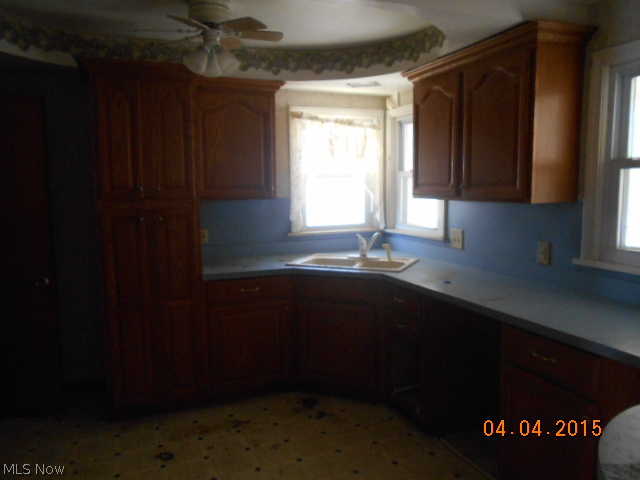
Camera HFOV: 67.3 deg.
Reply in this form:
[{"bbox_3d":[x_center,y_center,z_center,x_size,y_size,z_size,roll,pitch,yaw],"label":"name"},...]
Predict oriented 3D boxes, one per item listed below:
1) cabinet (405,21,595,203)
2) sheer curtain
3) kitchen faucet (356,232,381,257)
[{"bbox_3d":[0.930,-0.639,2.756,0.370,0.820,1.100,-3,7,-23],"label":"cabinet"},{"bbox_3d":[0.166,-0.538,3.908,0.850,0.960,0.075,-3,7,-23],"label":"sheer curtain"},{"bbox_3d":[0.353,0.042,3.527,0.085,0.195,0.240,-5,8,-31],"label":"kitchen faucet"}]

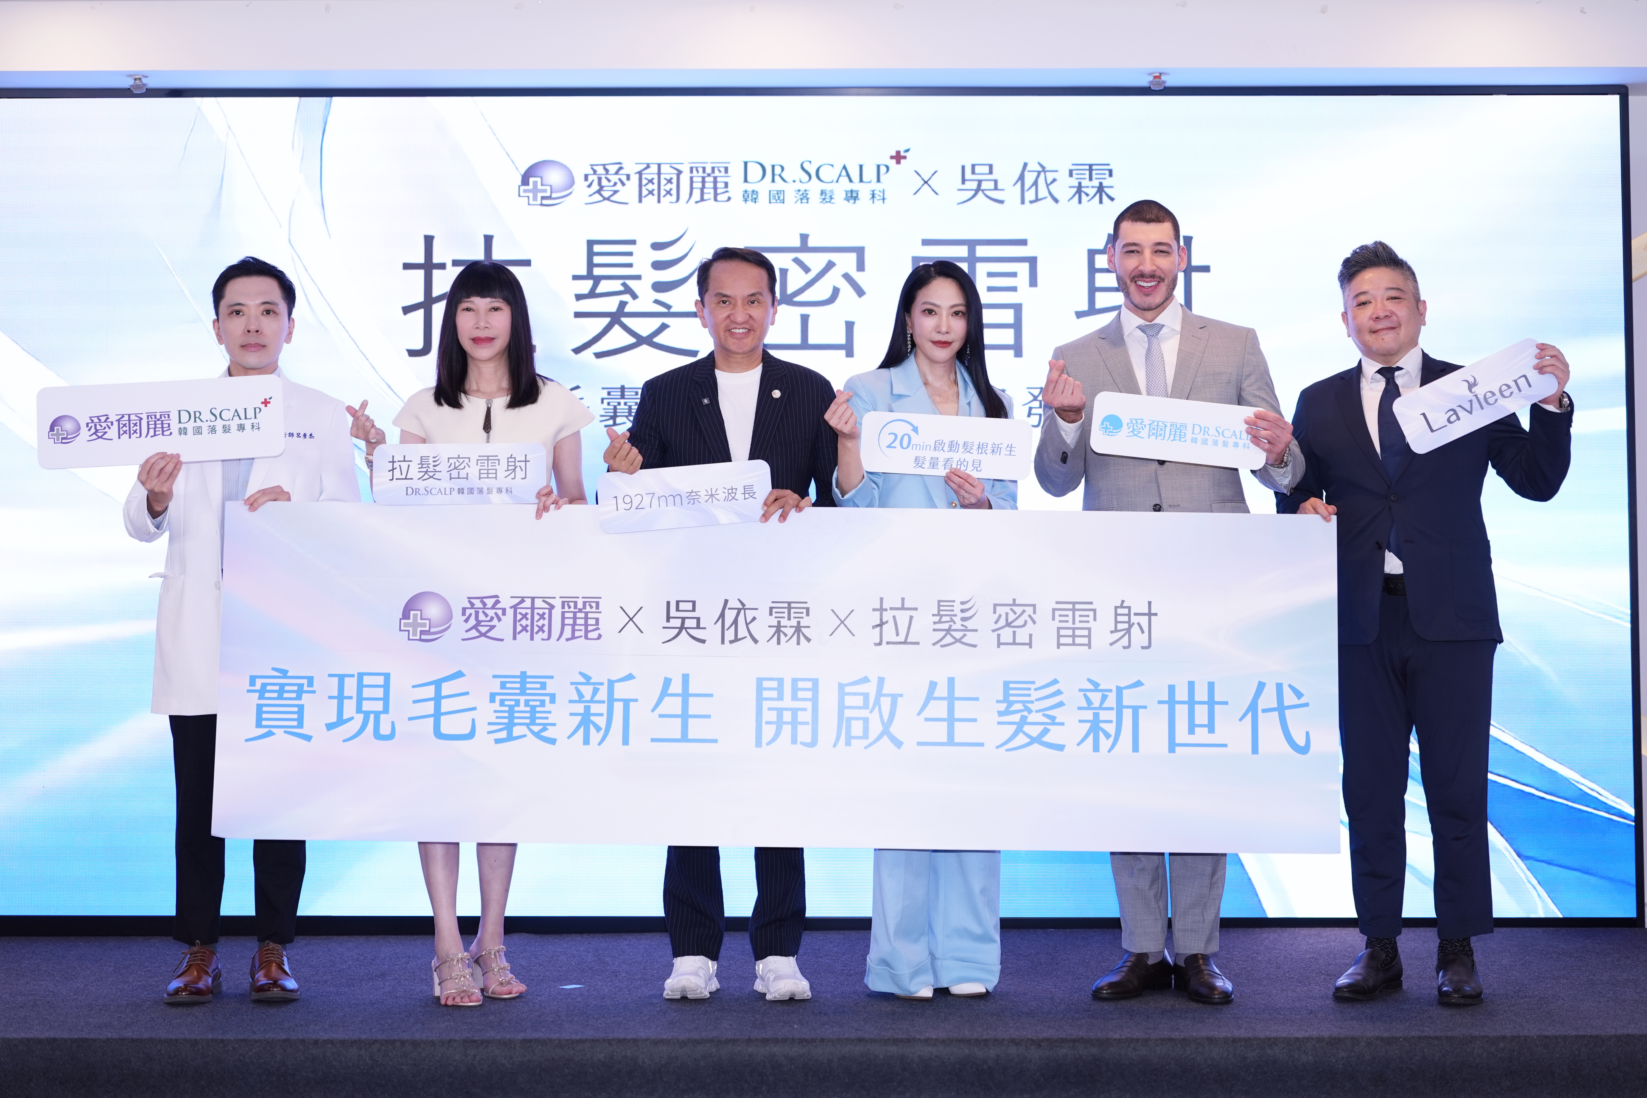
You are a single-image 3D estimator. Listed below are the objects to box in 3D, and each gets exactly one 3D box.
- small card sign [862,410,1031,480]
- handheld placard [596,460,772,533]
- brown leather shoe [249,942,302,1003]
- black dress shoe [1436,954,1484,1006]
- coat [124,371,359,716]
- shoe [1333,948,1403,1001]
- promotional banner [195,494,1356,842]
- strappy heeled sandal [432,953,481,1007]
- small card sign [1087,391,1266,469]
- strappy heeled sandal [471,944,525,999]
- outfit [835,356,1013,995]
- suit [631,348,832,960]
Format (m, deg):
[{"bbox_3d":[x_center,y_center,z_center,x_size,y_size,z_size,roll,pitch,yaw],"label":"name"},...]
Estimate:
[{"bbox_3d":[0.277,-0.233,6.696,0.385,0.135,0.010,3,-8,2],"label":"small card sign"},{"bbox_3d":[-0.307,-0.115,6.570,0.384,0.138,0.012,-5,-7,-1],"label":"handheld placard"},{"bbox_3d":[-1.232,0.944,6.654,0.107,0.116,0.290,1,-5,-17],"label":"brown leather shoe"},{"bbox_3d":[1.430,0.963,6.705,0.105,0.105,0.290,-1,-4,9],"label":"black dress shoe"},{"bbox_3d":[-1.341,-0.013,6.850,0.530,0.795,0.400,1,-4,-8],"label":"coat"},{"bbox_3d":[1.260,0.971,6.812,0.103,0.105,0.285,-3,-5,31],"label":"shoe"},{"bbox_3d":[-0.100,0.280,6.570,2.476,0.747,0.012,1,-8,0],"label":"promotional banner"},{"bbox_3d":[-0.825,0.954,6.650,0.088,0.115,0.225,1,-5,-19],"label":"strappy heeled sandal"},{"bbox_3d":[0.788,-0.266,6.638,0.385,0.135,0.010,5,-8,5],"label":"small card sign"},{"bbox_3d":[-0.736,0.952,6.702,0.090,0.108,0.225,2,-5,-23],"label":"strappy heeled sandal"},{"bbox_3d":[0.230,0.281,6.778,0.420,1.460,0.370,0,-4,-3],"label":"outfit"},{"bbox_3d":[-0.219,0.234,6.772,0.500,1.400,0.360,0,-4,-1],"label":"suit"}]

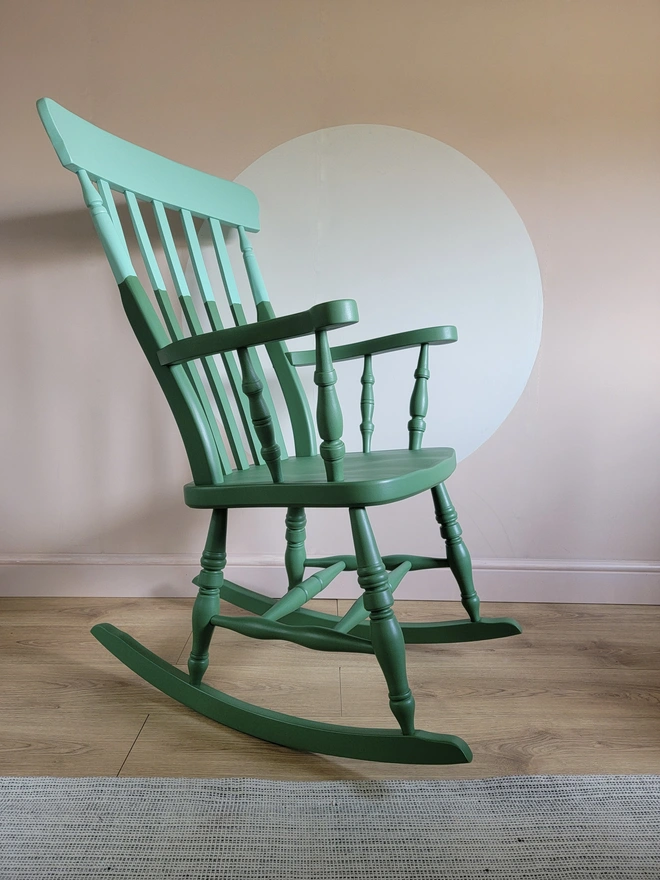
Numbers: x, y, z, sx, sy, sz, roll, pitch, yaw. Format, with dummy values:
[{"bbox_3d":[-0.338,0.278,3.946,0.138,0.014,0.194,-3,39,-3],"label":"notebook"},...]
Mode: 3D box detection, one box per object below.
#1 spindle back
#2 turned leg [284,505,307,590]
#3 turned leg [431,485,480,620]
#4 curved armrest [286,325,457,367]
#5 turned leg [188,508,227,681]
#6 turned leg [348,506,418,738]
[{"bbox_3d":[-0.251,-0.284,1.262,0.105,0.737,0.607,-22,-4,26],"label":"spindle back"},{"bbox_3d":[-0.080,0.245,1.430,0.048,0.360,0.048,11,17,24],"label":"turned leg"},{"bbox_3d":[0.268,0.221,1.314,0.048,0.359,0.048,-15,4,28],"label":"turned leg"},{"bbox_3d":[0.092,-0.211,1.381,0.403,0.029,0.095,-6,4,26],"label":"curved armrest"},{"bbox_3d":[-0.224,0.282,1.134,0.048,0.360,0.048,11,5,25],"label":"turned leg"},{"bbox_3d":[0.080,0.269,0.928,0.048,0.359,0.048,-15,-4,25],"label":"turned leg"}]

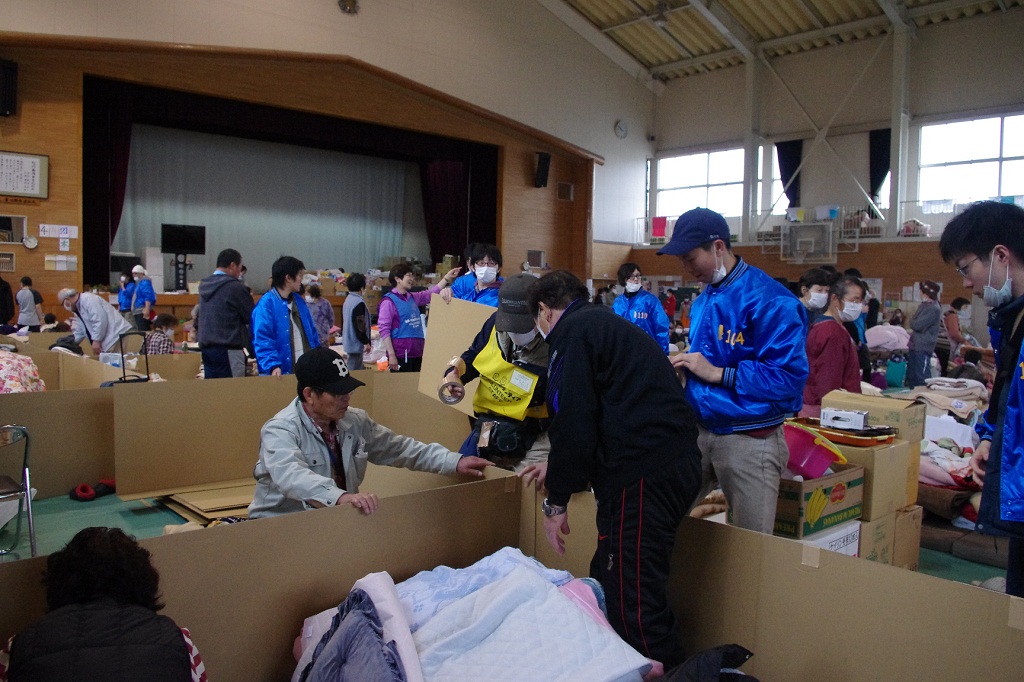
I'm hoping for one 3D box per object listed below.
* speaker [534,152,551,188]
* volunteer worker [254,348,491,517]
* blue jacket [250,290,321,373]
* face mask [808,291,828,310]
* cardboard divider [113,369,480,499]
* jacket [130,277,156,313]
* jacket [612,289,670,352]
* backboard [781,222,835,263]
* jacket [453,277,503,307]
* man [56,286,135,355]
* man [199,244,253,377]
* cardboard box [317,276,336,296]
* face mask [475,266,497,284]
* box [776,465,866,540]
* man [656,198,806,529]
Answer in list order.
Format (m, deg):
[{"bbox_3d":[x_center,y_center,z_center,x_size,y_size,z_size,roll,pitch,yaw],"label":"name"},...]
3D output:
[{"bbox_3d":[0.989,-5.432,24.500,0.360,1.070,0.280,-2,14,-38],"label":"speaker"},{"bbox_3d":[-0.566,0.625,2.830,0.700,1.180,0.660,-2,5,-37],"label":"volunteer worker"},{"bbox_3d":[-1.815,-0.068,6.150,0.580,0.700,0.400,-3,6,-43],"label":"blue jacket"},{"bbox_3d":[1.980,-0.261,4.950,0.140,0.115,0.085,0,4,-21],"label":"face mask"},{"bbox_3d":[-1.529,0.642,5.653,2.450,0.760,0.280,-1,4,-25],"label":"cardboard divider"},{"bbox_3d":[-6.240,-0.787,13.000,0.320,0.610,0.460,-3,6,-45],"label":"jacket"},{"bbox_3d":[1.164,-0.148,6.900,0.540,0.660,0.360,4,5,30],"label":"jacket"},{"bbox_3d":[9.870,-3.268,25.600,0.120,1.200,1.800,-2,5,-42],"label":"backboard"},{"bbox_3d":[-0.190,-0.092,4.950,0.540,0.660,0.360,2,4,14],"label":"jacket"},{"bbox_3d":[-4.612,0.072,8.500,0.730,1.340,0.520,-2,5,-37],"label":"man"},{"bbox_3d":[-2.343,0.090,6.300,0.490,1.700,0.370,4,5,33],"label":"man"},{"bbox_3d":[-5.177,-1.528,21.600,0.460,0.480,0.380,-2,5,-42],"label":"cardboard box"},{"bbox_3d":[-0.162,-0.415,4.870,0.140,0.110,0.080,1,10,-2],"label":"face mask"},{"bbox_3d":[1.319,0.696,3.564,0.545,0.228,0.385,-2,5,-40],"label":"box"},{"bbox_3d":[0.754,0.425,2.580,0.470,1.715,0.530,0,4,-20],"label":"man"}]

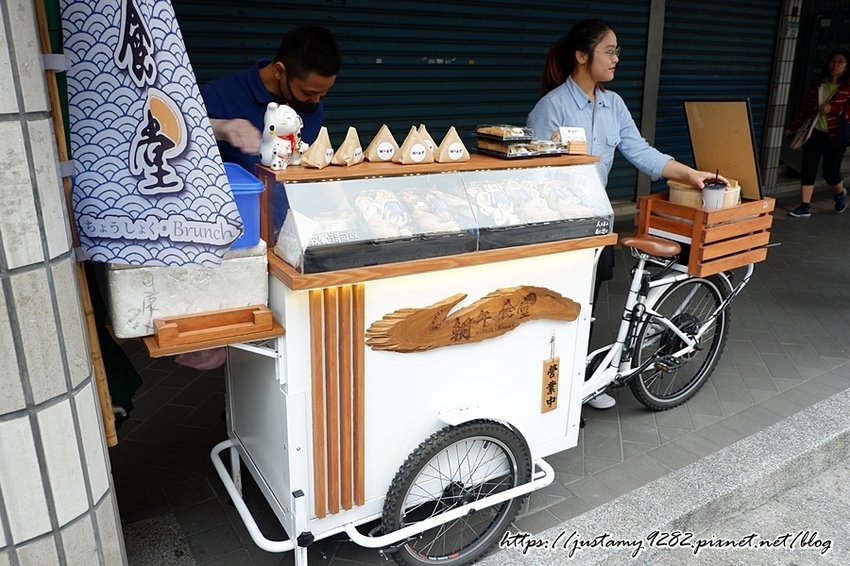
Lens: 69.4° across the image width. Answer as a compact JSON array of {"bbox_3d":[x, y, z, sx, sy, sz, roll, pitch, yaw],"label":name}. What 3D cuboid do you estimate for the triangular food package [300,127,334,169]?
[{"bbox_3d":[-0.247,-0.318,1.424,0.054,0.089,0.084,7,17,20],"label":"triangular food package"}]

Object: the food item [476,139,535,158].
[{"bbox_3d":[0.234,-0.381,1.752,0.114,0.040,0.129,-9,19,-31],"label":"food item"}]

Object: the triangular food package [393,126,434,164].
[{"bbox_3d":[-0.030,-0.346,1.539,0.089,0.089,0.050,-9,19,-30],"label":"triangular food package"}]

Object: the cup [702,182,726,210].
[{"bbox_3d":[1.161,-0.329,2.460,0.088,0.135,0.088,7,18,20],"label":"cup"}]

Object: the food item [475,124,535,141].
[{"bbox_3d":[0.241,-0.448,1.840,0.128,0.045,0.158,-9,19,-30],"label":"food item"}]

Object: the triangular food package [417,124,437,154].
[{"bbox_3d":[-0.005,-0.389,1.700,0.092,0.098,0.056,-12,21,-37],"label":"triangular food package"}]

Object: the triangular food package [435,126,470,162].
[{"bbox_3d":[0.066,-0.363,1.601,0.089,0.089,0.050,-9,19,-30],"label":"triangular food package"}]

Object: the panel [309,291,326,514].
[{"bbox_3d":[-0.263,0.310,1.518,0.020,0.630,0.024,-9,19,-30],"label":"panel"}]

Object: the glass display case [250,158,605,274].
[{"bbox_3d":[0.081,-0.210,1.612,0.970,0.208,0.257,-9,20,-31],"label":"glass display case"}]

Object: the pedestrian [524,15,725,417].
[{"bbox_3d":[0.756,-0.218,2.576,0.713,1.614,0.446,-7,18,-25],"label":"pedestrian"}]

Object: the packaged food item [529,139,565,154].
[{"bbox_3d":[0.335,-0.397,1.808,0.114,0.040,0.129,-9,19,-31],"label":"packaged food item"}]

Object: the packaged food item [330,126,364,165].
[{"bbox_3d":[-0.203,-0.358,1.610,0.056,0.098,0.092,7,18,20],"label":"packaged food item"}]

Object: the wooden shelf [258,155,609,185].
[{"bbox_3d":[0.042,-0.330,1.706,1.000,0.018,0.212,-9,19,-30],"label":"wooden shelf"}]

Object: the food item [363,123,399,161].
[{"bbox_3d":[-0.113,-0.352,1.544,0.089,0.089,0.050,-8,18,-26],"label":"food item"}]

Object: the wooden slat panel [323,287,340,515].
[{"bbox_3d":[-0.225,0.293,1.492,0.020,0.607,0.025,-9,20,-31],"label":"wooden slat panel"}]

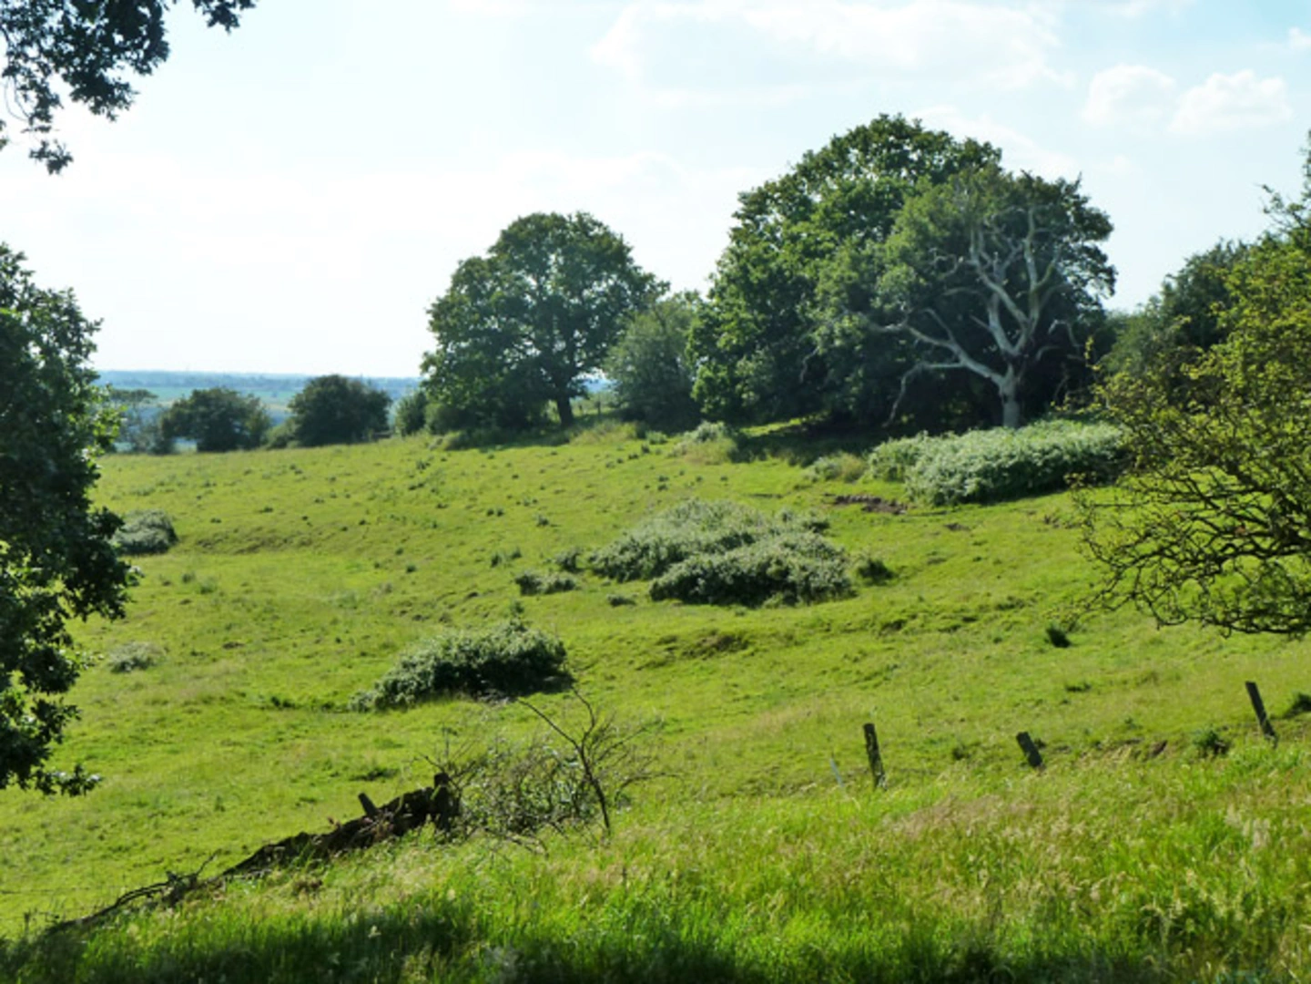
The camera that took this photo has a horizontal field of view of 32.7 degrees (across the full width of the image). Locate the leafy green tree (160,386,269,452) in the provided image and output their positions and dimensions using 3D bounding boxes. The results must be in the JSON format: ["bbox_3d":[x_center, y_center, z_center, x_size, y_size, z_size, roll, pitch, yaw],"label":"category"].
[{"bbox_3d":[-27.987,-4.589,142.000,6.900,4.400,6.000,0,3,0],"label":"leafy green tree"}]

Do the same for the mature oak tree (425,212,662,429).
[{"bbox_3d":[-5.995,-9.130,120.000,12.700,11.600,12.000,0,3,0],"label":"mature oak tree"}]

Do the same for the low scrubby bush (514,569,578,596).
[{"bbox_3d":[-3.173,2.637,65.000,1.850,0.720,1.200,0,3,0],"label":"low scrubby bush"}]

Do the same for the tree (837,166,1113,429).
[{"bbox_3d":[13.300,-8.014,93.000,11.500,11.000,10.000,0,3,0],"label":"tree"}]

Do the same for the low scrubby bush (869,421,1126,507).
[{"bbox_3d":[12.726,-1.084,83.000,9.400,2.800,4.500,0,3,0],"label":"low scrubby bush"}]

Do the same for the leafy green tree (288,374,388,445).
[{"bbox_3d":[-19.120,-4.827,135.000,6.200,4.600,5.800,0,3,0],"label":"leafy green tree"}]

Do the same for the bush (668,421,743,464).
[{"bbox_3d":[2.089,-2.067,93.000,3.100,1.650,2.500,0,3,0],"label":"bush"}]

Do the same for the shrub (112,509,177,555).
[{"bbox_3d":[-17.061,1.323,74.000,2.400,1.350,2.000,0,3,0],"label":"shrub"}]

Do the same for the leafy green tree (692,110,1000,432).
[{"bbox_3d":[9.277,-10.127,103.000,15.000,14.300,14.000,0,3,0],"label":"leafy green tree"}]

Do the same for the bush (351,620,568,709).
[{"bbox_3d":[-4.125,3.630,47.000,4.500,1.600,2.800,0,3,0],"label":"bush"}]

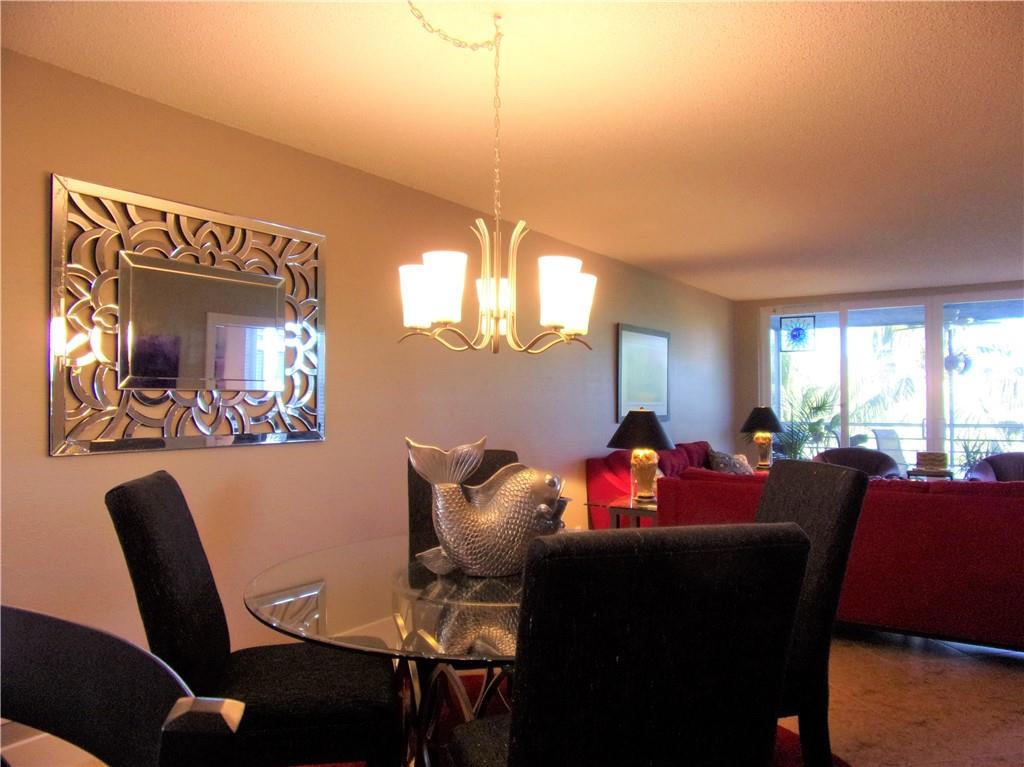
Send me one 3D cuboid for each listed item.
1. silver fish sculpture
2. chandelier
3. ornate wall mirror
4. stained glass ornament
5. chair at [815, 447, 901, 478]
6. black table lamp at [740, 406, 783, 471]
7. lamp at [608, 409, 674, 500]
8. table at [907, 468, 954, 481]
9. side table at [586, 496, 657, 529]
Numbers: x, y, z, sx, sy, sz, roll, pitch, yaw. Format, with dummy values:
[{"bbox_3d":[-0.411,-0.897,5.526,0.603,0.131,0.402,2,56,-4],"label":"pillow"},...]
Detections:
[{"bbox_3d":[-0.072,0.353,2.072,0.440,0.396,0.220,1,-2,-20],"label":"silver fish sculpture"},{"bbox_3d":[-0.044,-0.610,2.196,0.630,1.040,0.630,0,-1,0],"label":"chandelier"},{"bbox_3d":[-1.262,-0.227,2.961,0.030,0.980,1.190,-1,-2,36],"label":"ornate wall mirror"},{"bbox_3d":[3.127,-0.547,7.788,0.370,0.385,0.015,-1,-2,36],"label":"stained glass ornament"},{"bbox_3d":[3.260,1.032,6.696,0.780,0.790,0.780,-1,-2,32],"label":"chair"},{"bbox_3d":[2.460,0.527,6.969,0.410,0.620,0.410,-1,-2,36],"label":"black table lamp"},{"bbox_3d":[0.865,0.470,4.720,0.430,0.620,0.430,0,-1,0],"label":"lamp"},{"bbox_3d":[3.898,1.125,6.594,0.410,0.600,0.410,-1,-2,36],"label":"table"},{"bbox_3d":[0.839,1.075,4.649,0.500,0.600,0.620,-1,-2,36],"label":"side table"}]

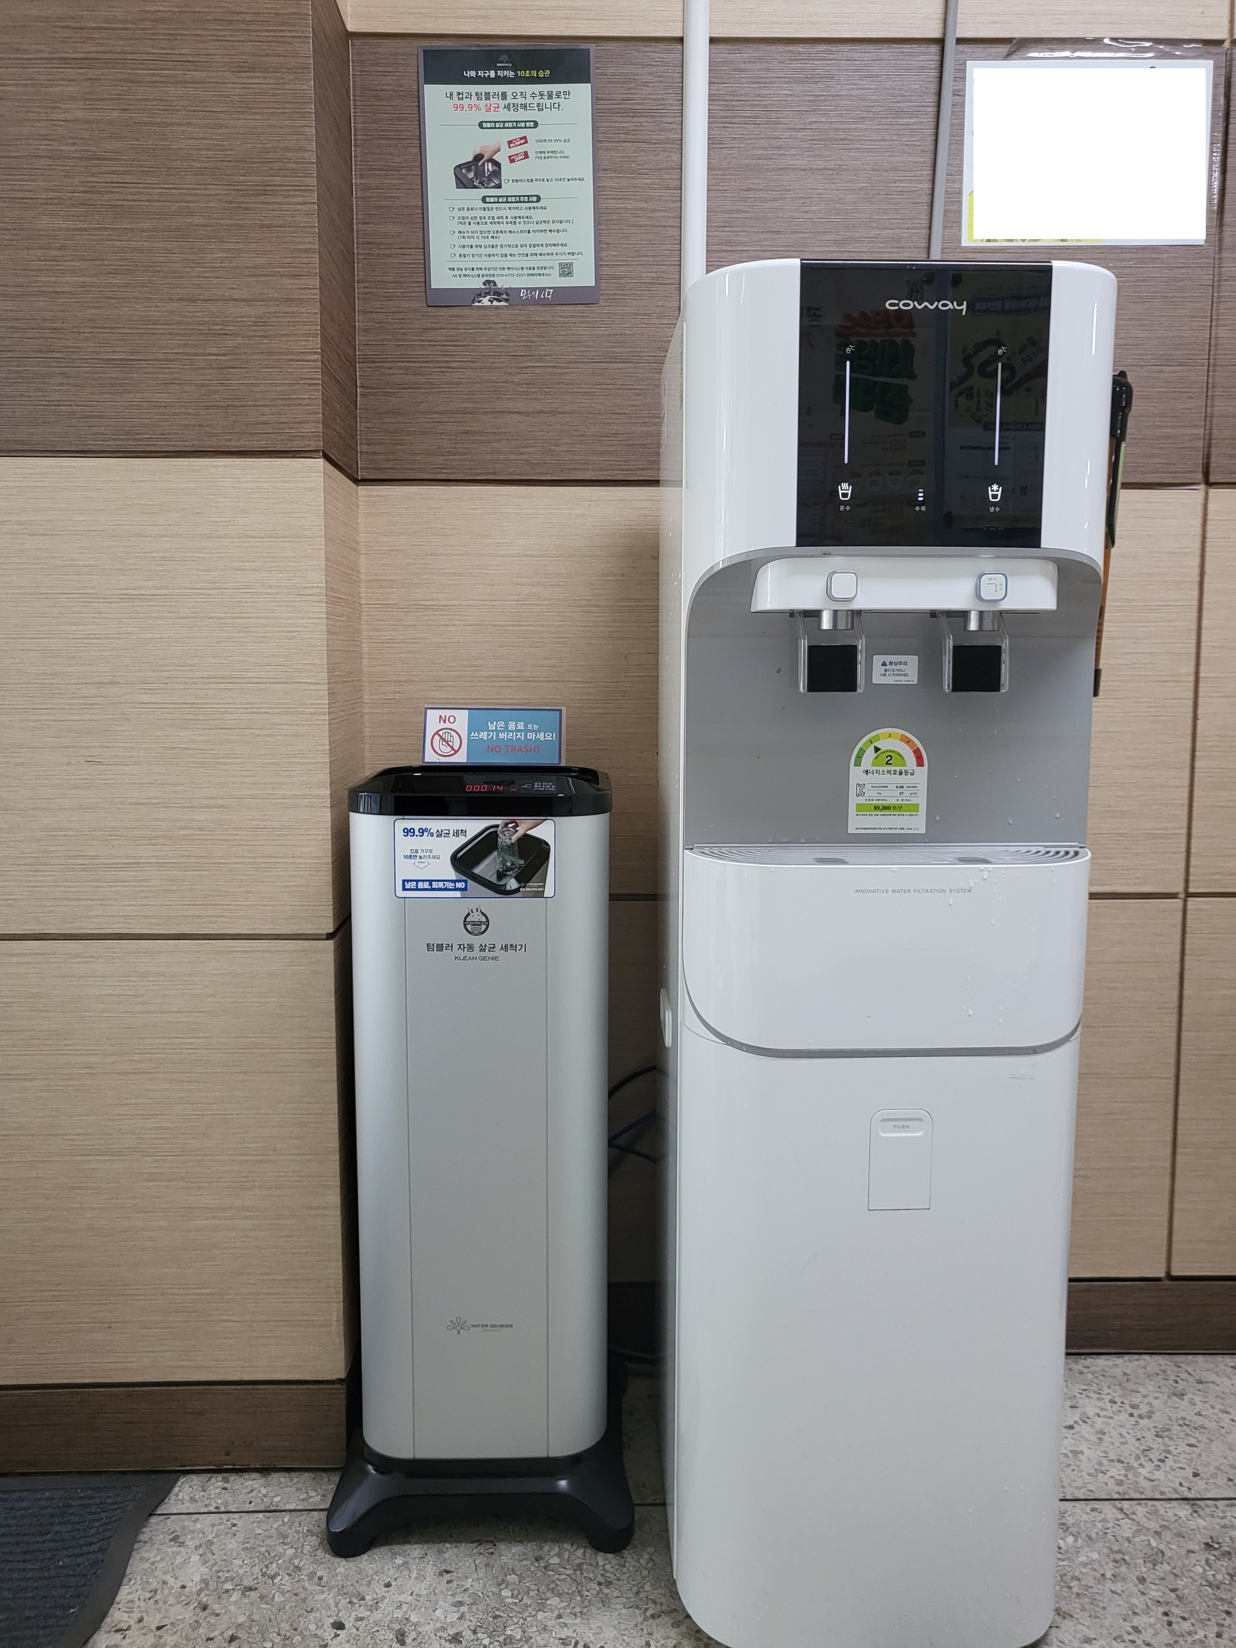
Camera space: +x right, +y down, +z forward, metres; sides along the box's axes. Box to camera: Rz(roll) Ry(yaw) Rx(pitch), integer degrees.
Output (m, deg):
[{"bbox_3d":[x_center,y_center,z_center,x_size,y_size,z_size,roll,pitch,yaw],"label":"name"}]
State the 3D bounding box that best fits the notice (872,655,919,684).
[{"bbox_3d":[0.253,-0.140,1.127,0.042,0.026,0.004,0,6,-1],"label":"notice"}]

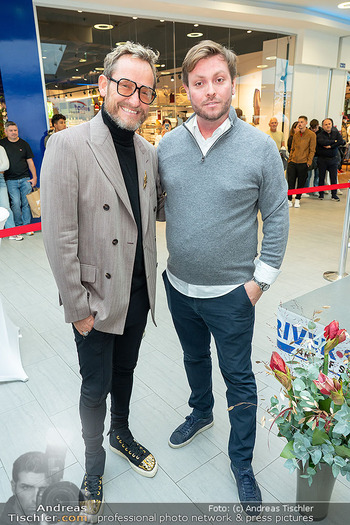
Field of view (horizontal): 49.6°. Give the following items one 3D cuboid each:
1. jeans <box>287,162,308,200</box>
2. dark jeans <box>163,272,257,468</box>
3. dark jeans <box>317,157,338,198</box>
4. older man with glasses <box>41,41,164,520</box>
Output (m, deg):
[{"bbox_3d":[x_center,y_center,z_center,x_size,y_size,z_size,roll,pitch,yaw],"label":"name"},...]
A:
[{"bbox_3d":[2.616,-1.726,8.040,0.420,0.880,0.300,7,20,23],"label":"jeans"},{"bbox_3d":[0.196,0.454,1.765,0.430,0.940,0.460,5,20,17],"label":"dark jeans"},{"bbox_3d":[3.417,-1.920,8.561,0.440,0.920,0.300,4,19,14],"label":"dark jeans"},{"bbox_3d":[-0.257,0.135,1.569,0.560,1.830,0.430,-12,21,-28],"label":"older man with glasses"}]

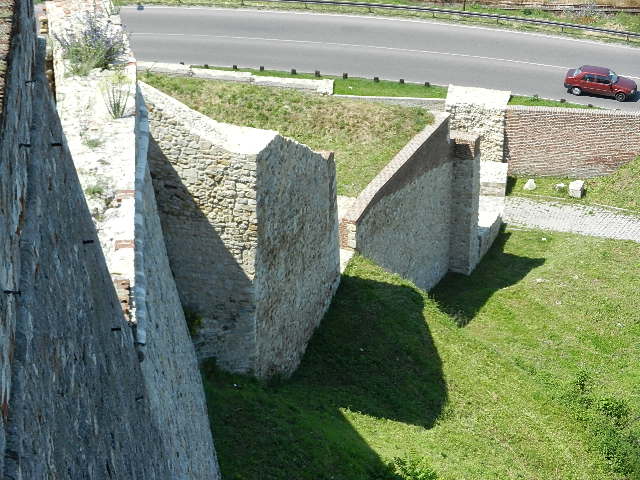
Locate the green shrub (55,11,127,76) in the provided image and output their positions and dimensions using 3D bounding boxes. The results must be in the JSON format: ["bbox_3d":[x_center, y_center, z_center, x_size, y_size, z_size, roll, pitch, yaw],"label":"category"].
[{"bbox_3d":[-5.593,-4.788,41.000,1.600,1.350,1.350,0,28,0],"label":"green shrub"}]

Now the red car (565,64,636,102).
[{"bbox_3d":[15.505,-8.728,93.000,4.100,1.400,1.680,8,29,9],"label":"red car"}]

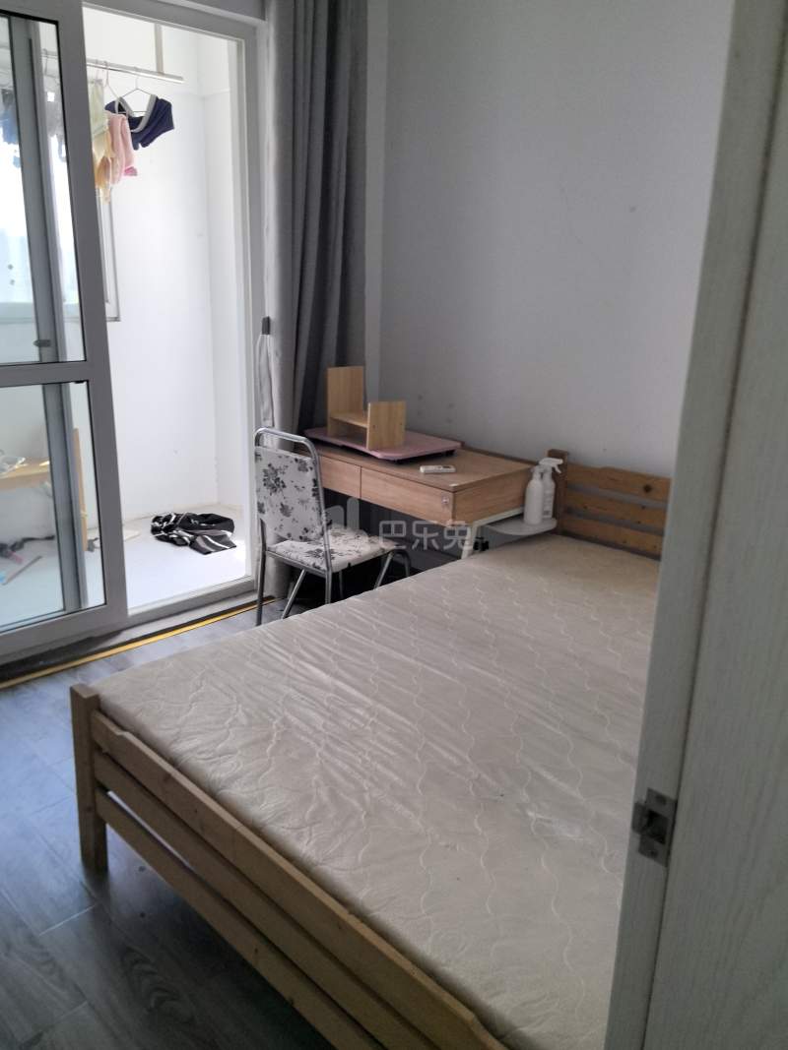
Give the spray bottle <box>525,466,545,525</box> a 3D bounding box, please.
[{"bbox_3d":[0.546,-0.122,3.194,0.070,0.230,0.088,14,21,36],"label":"spray bottle"}]

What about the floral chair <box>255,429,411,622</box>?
[{"bbox_3d":[-0.243,0.053,3.449,0.420,0.920,0.500,16,22,40],"label":"floral chair"}]

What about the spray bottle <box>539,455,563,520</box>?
[{"bbox_3d":[0.631,-0.149,3.276,0.096,0.243,0.067,5,17,11],"label":"spray bottle"}]

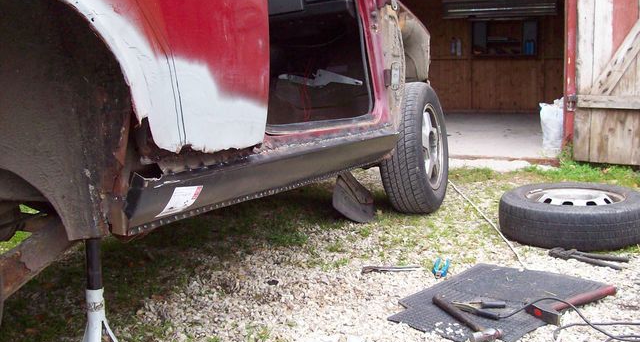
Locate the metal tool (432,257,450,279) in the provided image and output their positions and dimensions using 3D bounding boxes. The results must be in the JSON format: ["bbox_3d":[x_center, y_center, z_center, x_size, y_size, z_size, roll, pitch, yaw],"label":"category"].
[{"bbox_3d":[0.379,0.306,2.088,0.055,0.025,0.179,2,9,15],"label":"metal tool"}]

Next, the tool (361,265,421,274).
[{"bbox_3d":[0.226,0.309,2.097,0.186,0.022,0.045,-1,8,-7],"label":"tool"}]

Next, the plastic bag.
[{"bbox_3d":[1.625,-0.316,4.645,0.230,0.411,0.190,0,8,0],"label":"plastic bag"}]

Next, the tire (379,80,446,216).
[{"bbox_3d":[0.435,-0.106,3.000,0.180,0.585,0.585,3,9,23],"label":"tire"}]

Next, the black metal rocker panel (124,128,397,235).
[{"bbox_3d":[-0.064,-0.033,1.964,0.085,0.135,1.500,4,9,26],"label":"black metal rocker panel"}]

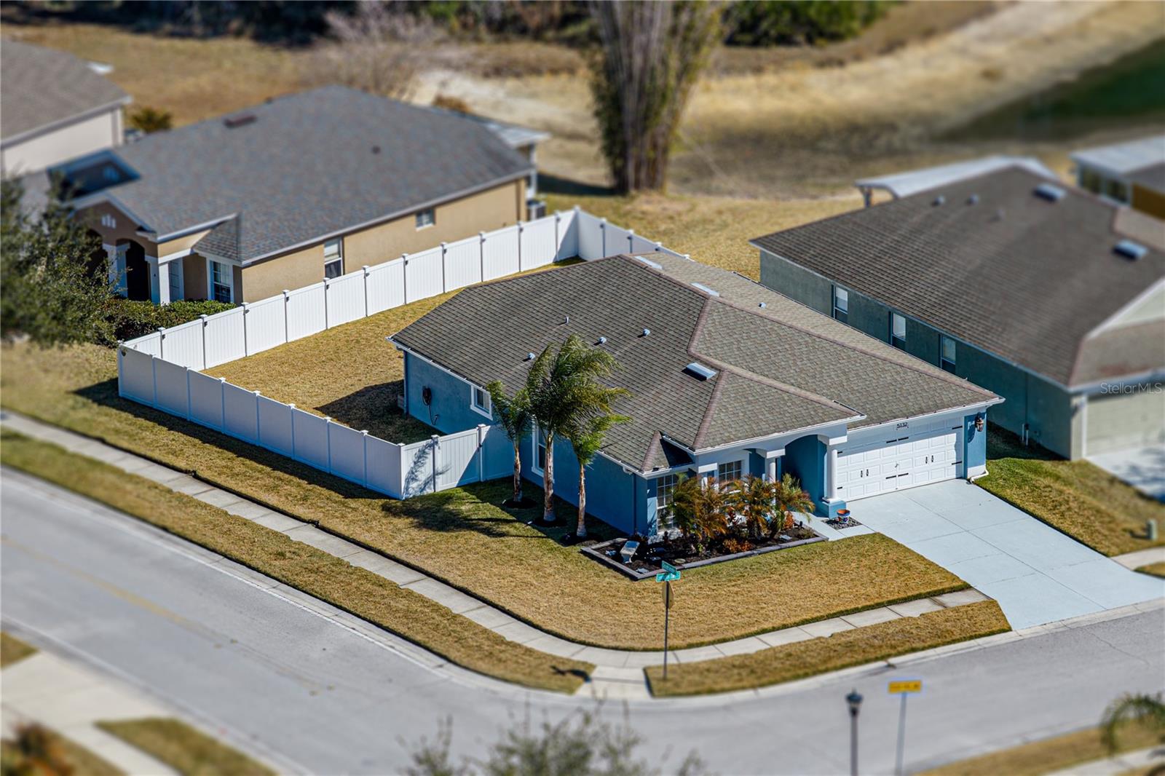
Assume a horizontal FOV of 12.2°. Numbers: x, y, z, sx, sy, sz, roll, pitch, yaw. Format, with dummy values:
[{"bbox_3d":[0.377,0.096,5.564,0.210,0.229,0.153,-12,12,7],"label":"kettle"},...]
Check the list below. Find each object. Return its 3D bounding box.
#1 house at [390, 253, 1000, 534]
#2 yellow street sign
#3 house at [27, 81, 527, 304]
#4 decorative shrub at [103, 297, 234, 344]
[{"bbox_3d":[3.713,-0.594,174.420,13.470,5.260,16.860,-11,21,-29],"label":"house"},{"bbox_3d":[8.726,8.094,146.979,0.880,0.280,0.030,-5,19,-12],"label":"yellow street sign"},{"bbox_3d":[-12.576,-6.976,193.828,12.350,5.400,18.710,15,24,39],"label":"house"},{"bbox_3d":[-14.412,-2.341,187.072,4.300,1.100,3.000,15,24,39],"label":"decorative shrub"}]

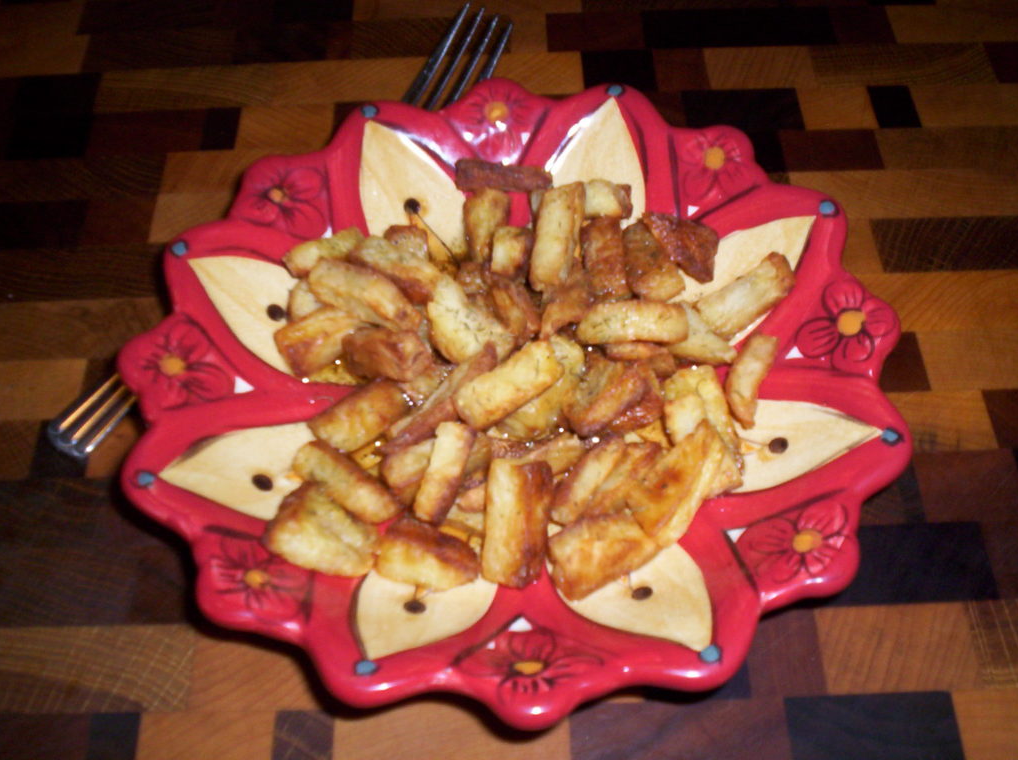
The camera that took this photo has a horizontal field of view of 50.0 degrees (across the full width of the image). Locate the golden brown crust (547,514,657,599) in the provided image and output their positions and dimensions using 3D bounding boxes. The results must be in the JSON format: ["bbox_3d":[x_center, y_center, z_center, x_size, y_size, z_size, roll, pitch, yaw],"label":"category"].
[{"bbox_3d":[0.025,0.043,0.281,0.024,0.012,0.017,-21,79,-16],"label":"golden brown crust"}]

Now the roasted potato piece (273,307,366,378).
[{"bbox_3d":[-0.056,-0.012,0.326,0.023,0.013,0.013,-23,32,-14],"label":"roasted potato piece"}]

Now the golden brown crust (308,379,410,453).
[{"bbox_3d":[-0.041,0.010,0.306,0.025,0.010,0.012,-32,60,-19],"label":"golden brown crust"}]

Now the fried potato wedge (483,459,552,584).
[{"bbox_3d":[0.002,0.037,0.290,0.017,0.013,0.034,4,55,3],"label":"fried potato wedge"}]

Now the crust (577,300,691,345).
[{"bbox_3d":[0.036,-0.016,0.311,0.029,0.009,0.010,0,55,1],"label":"crust"}]

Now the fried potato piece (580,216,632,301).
[{"bbox_3d":[0.030,-0.038,0.342,0.014,0.012,0.026,-2,73,-1],"label":"fried potato piece"}]

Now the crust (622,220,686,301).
[{"bbox_3d":[0.045,-0.038,0.340,0.014,0.012,0.024,-11,55,-6],"label":"crust"}]

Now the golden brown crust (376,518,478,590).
[{"bbox_3d":[-0.021,0.045,0.280,0.025,0.011,0.013,11,56,9],"label":"golden brown crust"}]

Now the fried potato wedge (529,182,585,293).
[{"bbox_3d":[0.015,-0.044,0.340,0.015,0.013,0.034,6,71,5],"label":"fried potato wedge"}]

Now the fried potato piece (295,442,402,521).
[{"bbox_3d":[-0.044,0.028,0.297,0.033,0.009,0.009,29,60,19],"label":"fried potato piece"}]

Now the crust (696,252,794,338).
[{"bbox_3d":[0.072,-0.025,0.324,0.031,0.009,0.011,-37,62,-13],"label":"crust"}]

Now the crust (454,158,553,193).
[{"bbox_3d":[-0.002,-0.066,0.353,0.031,0.007,0.008,8,55,7],"label":"crust"}]

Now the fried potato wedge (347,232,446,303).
[{"bbox_3d":[-0.035,-0.034,0.336,0.033,0.011,0.011,30,60,20],"label":"fried potato wedge"}]

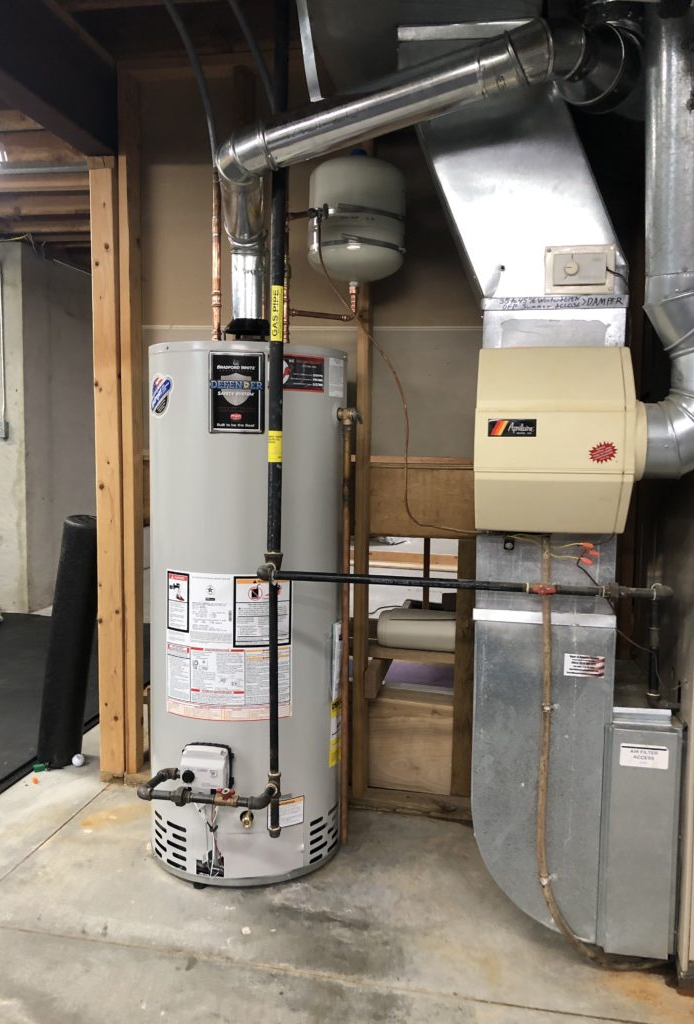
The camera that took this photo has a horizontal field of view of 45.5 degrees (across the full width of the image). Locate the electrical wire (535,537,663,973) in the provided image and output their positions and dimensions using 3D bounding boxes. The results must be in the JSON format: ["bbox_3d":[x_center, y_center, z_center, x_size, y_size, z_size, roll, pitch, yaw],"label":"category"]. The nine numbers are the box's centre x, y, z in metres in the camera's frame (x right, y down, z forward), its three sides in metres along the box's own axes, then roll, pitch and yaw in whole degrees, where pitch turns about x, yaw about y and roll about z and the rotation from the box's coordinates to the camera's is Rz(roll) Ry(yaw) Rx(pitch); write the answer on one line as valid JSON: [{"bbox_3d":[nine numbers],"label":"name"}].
[{"bbox_3d":[0.587,0.560,1.891,0.294,1.005,0.050,2,5,12],"label":"electrical wire"}]

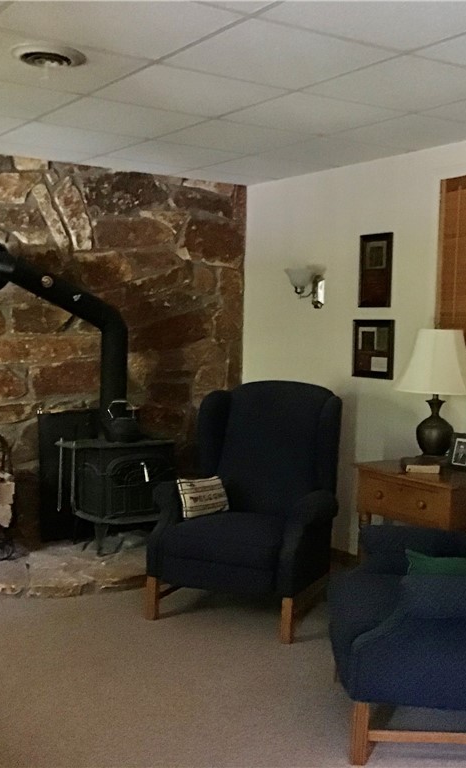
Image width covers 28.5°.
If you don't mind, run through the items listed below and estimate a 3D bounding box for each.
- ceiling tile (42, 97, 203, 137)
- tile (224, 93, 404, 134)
[{"bbox_3d":[-0.500,-1.196,4.121,0.600,0.020,0.597,-1,4,-33],"label":"ceiling tile"},{"bbox_3d":[0.340,-1.161,3.942,0.600,0.020,0.597,-1,4,-33],"label":"tile"}]

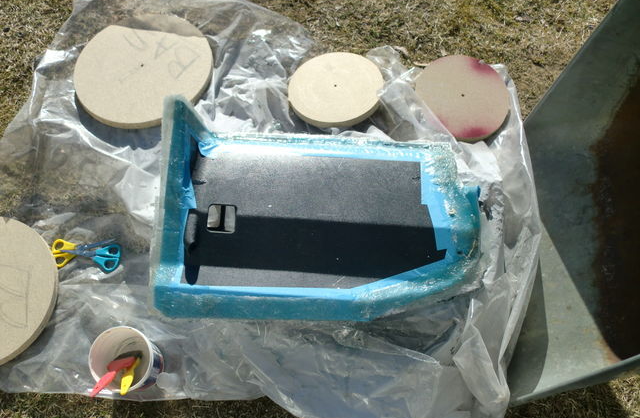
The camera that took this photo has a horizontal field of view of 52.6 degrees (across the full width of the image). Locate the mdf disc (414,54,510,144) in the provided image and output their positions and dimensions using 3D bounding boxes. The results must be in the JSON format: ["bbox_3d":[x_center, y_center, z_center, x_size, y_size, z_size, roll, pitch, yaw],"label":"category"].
[{"bbox_3d":[0.324,-0.250,1.479,0.218,0.022,0.218,2,65,-3],"label":"mdf disc"}]

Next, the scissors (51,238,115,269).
[{"bbox_3d":[-0.490,0.080,1.347,0.130,0.010,0.065,-14,62,-6],"label":"scissors"}]

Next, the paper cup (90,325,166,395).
[{"bbox_3d":[-0.346,0.278,1.180,0.110,0.115,0.110,0,71,1],"label":"paper cup"}]

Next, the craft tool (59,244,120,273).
[{"bbox_3d":[-0.474,0.098,1.333,0.130,0.010,0.060,6,62,5],"label":"craft tool"}]

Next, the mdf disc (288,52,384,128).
[{"bbox_3d":[0.037,-0.279,1.505,0.216,0.023,0.216,-2,59,4],"label":"mdf disc"}]

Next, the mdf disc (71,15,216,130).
[{"bbox_3d":[-0.417,-0.332,1.544,0.330,0.024,0.330,-1,62,3],"label":"mdf disc"}]

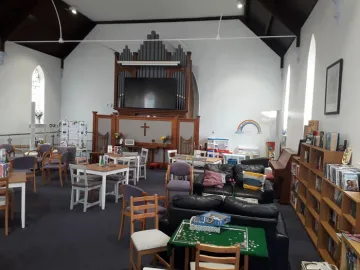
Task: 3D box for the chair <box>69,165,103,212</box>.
[{"bbox_3d":[-1.765,0.972,5.304,0.413,0.836,0.472,4,4,25],"label":"chair"}]

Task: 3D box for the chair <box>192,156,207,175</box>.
[{"bbox_3d":[0.515,0.959,7.078,0.403,0.836,0.462,3,3,15],"label":"chair"}]

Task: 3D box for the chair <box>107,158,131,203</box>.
[{"bbox_3d":[-1.395,0.998,6.204,0.410,0.870,0.480,4,4,29],"label":"chair"}]

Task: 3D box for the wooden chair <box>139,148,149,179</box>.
[{"bbox_3d":[-1.255,0.882,8.453,0.480,0.870,0.410,0,4,-35],"label":"wooden chair"}]

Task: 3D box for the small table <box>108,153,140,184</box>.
[{"bbox_3d":[-1.680,0.950,8.086,0.745,0.740,0.745,0,4,-36],"label":"small table"}]

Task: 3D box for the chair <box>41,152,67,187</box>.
[{"bbox_3d":[-3.100,0.838,7.084,0.580,0.787,0.541,3,3,5],"label":"chair"}]

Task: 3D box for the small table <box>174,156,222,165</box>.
[{"bbox_3d":[0.485,1.038,8.010,1.220,0.740,0.770,3,3,22],"label":"small table"}]

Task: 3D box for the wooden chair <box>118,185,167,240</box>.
[{"bbox_3d":[-0.510,1.153,4.157,0.540,0.850,0.530,5,4,41],"label":"wooden chair"}]

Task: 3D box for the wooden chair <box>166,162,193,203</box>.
[{"bbox_3d":[-0.004,1.073,5.896,0.560,0.860,0.570,2,3,1],"label":"wooden chair"}]

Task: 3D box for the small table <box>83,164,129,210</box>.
[{"bbox_3d":[-1.528,1.012,5.698,0.728,0.728,0.728,4,4,30],"label":"small table"}]

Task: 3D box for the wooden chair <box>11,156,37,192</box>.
[{"bbox_3d":[-3.524,0.873,6.283,0.541,0.777,0.551,0,4,-37],"label":"wooden chair"}]

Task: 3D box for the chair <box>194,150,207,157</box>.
[{"bbox_3d":[0.582,0.945,8.590,0.410,0.870,0.480,3,3,12],"label":"chair"}]

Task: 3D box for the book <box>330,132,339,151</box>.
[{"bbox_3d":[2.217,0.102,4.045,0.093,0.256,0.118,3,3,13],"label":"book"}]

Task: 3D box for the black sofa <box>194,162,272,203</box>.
[{"bbox_3d":[1.089,1.118,5.839,1.520,0.860,0.900,3,3,9],"label":"black sofa"}]

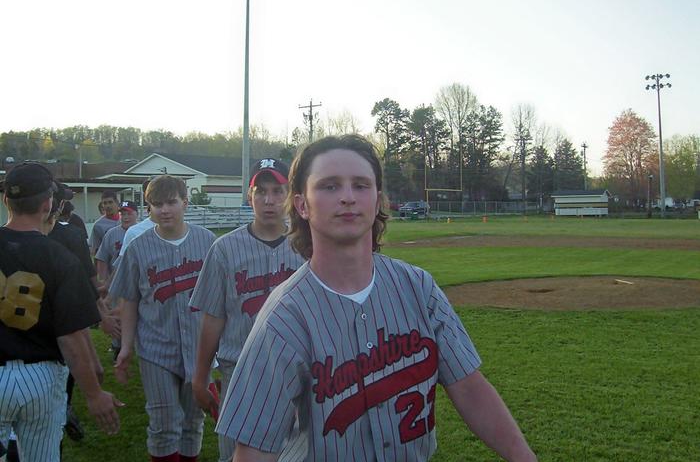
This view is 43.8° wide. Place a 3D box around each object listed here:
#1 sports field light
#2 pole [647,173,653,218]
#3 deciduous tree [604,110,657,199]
[{"bbox_3d":[39.429,-10.990,110.714,3.100,18.300,0.900,1,2,35],"label":"sports field light"},{"bbox_3d":[37.468,-4.531,108.914,0.600,5.500,0.600,1,2,35],"label":"pole"},{"bbox_3d":[46.347,-11.402,144.735,8.700,17.000,8.700,0,2,0],"label":"deciduous tree"}]

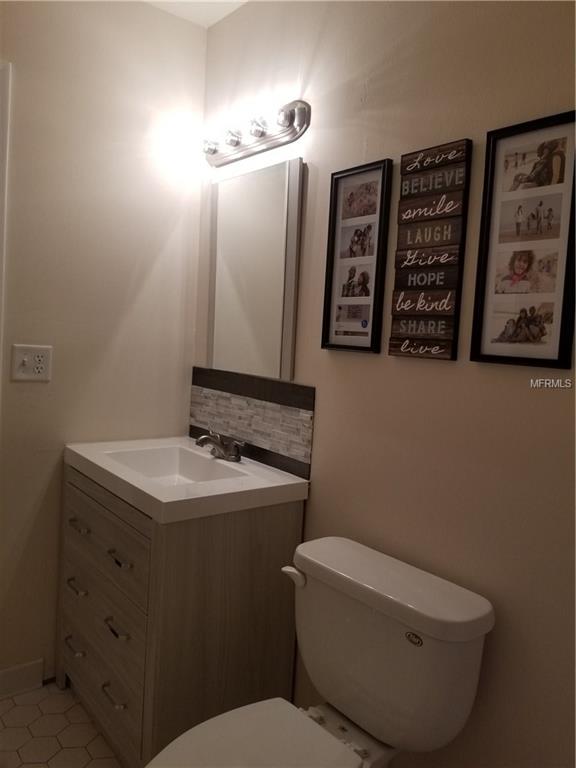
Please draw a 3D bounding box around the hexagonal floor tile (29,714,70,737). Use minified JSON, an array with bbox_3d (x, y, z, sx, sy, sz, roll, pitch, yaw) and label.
[{"bbox_3d":[-0.766,1.103,1.854,0.109,0.009,0.123,-1,6,-39],"label":"hexagonal floor tile"}]

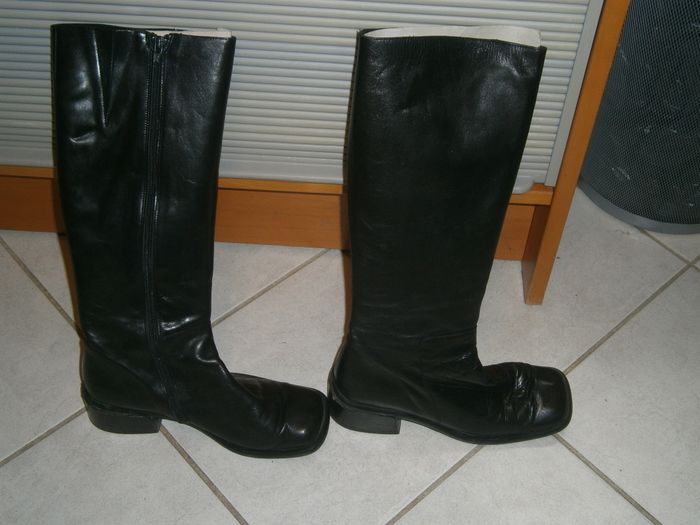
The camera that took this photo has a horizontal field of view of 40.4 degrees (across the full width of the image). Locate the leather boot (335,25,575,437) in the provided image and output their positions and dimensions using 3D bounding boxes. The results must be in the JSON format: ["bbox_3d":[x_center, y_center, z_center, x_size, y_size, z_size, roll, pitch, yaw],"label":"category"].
[{"bbox_3d":[0.124,-0.011,0.985,0.280,0.452,0.110,3,36,1],"label":"leather boot"}]

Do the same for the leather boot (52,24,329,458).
[{"bbox_3d":[-0.152,-0.010,0.980,0.280,0.452,0.116,6,36,4],"label":"leather boot"}]

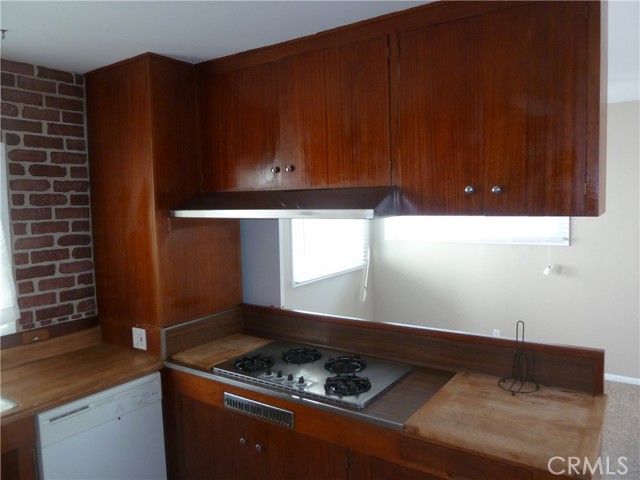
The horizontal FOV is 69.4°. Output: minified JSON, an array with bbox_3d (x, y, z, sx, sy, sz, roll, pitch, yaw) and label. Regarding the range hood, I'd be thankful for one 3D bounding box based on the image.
[{"bbox_3d":[-0.154,-0.183,2.361,1.213,0.135,0.515,1,5,33],"label":"range hood"}]

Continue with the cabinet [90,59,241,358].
[{"bbox_3d":[-0.927,-0.197,2.828,0.591,1.575,0.629,1,5,33],"label":"cabinet"}]

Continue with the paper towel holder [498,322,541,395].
[{"bbox_3d":[0.869,0.498,2.016,0.169,0.293,0.169,1,5,33],"label":"paper towel holder"}]

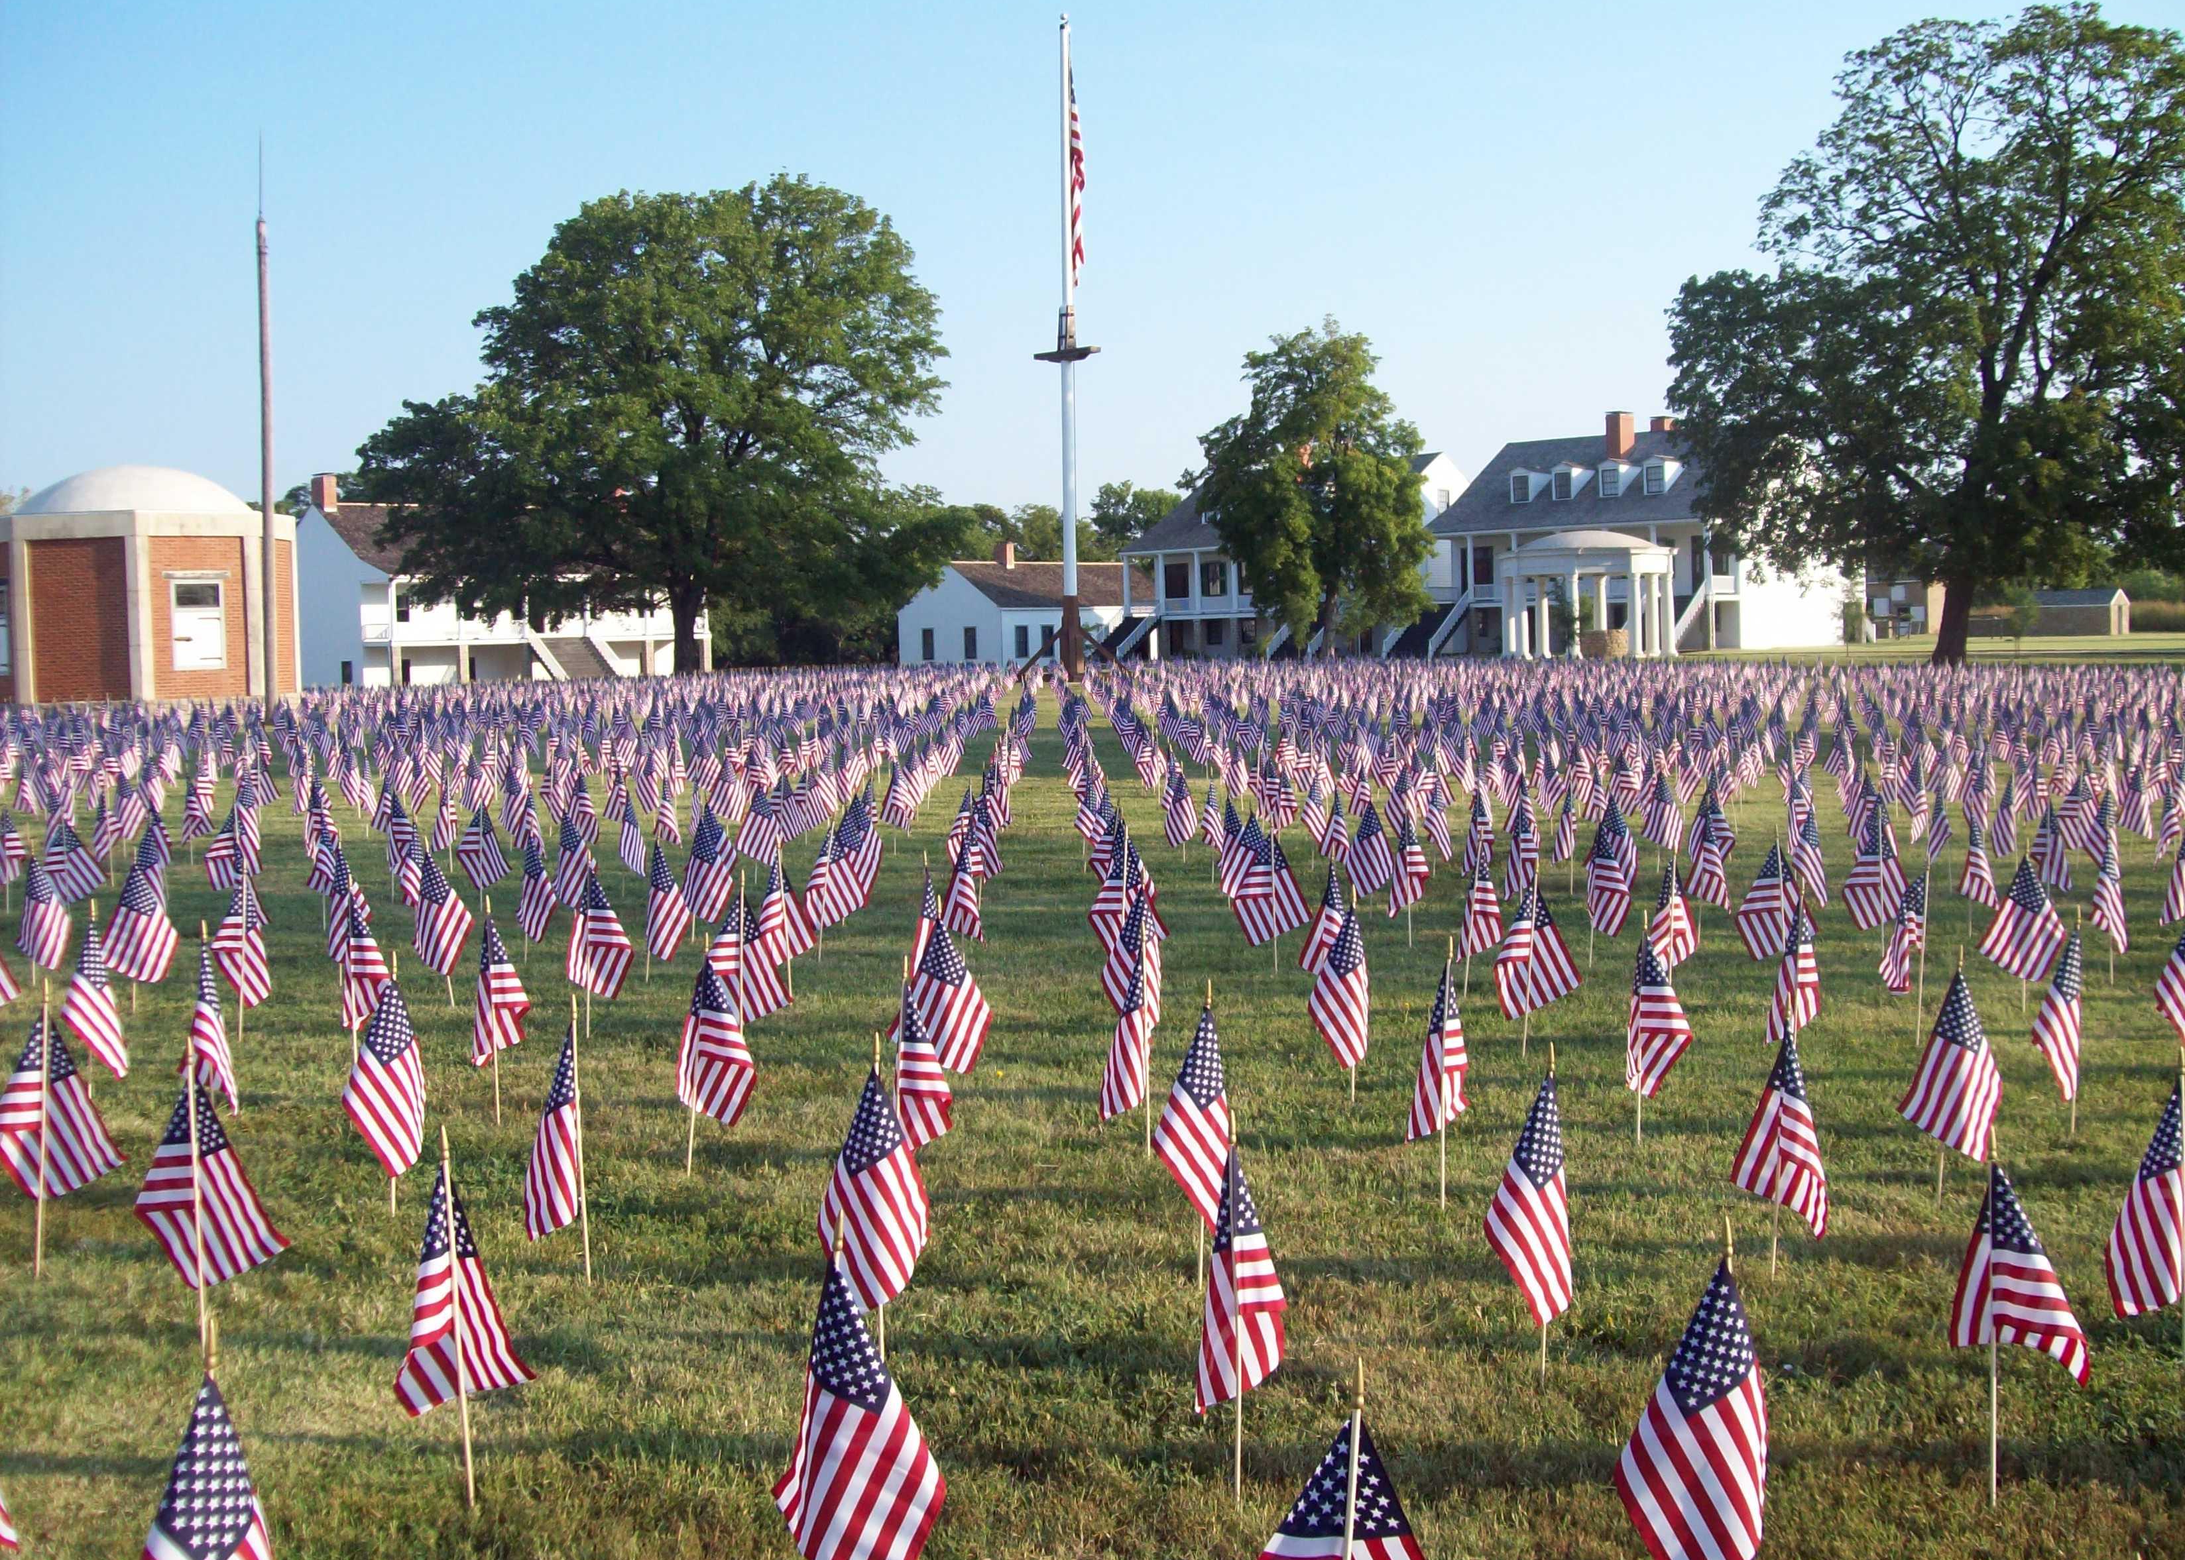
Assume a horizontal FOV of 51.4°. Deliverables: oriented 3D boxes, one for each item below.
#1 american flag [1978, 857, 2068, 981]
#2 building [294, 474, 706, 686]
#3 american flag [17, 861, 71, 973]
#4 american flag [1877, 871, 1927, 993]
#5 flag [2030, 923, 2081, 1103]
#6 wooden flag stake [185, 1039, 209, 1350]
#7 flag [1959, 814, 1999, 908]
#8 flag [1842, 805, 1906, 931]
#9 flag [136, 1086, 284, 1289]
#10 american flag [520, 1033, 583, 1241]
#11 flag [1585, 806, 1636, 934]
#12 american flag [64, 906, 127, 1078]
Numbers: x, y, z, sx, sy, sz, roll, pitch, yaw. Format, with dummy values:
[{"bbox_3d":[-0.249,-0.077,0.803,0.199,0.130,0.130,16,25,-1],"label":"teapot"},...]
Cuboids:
[{"bbox_3d":[3.640,0.545,8.900,0.348,0.495,0.140,1,4,22],"label":"american flag"},{"bbox_3d":[-29.826,-9.859,112.368,12.500,10.150,17.620,3,6,45],"label":"building"},{"bbox_3d":[-4.755,0.615,10.300,0.248,0.526,0.140,-3,4,-25],"label":"american flag"},{"bbox_3d":[2.962,0.561,8.300,0.181,0.455,0.150,1,4,20],"label":"american flag"},{"bbox_3d":[2.898,0.708,6.828,0.160,0.528,0.160,1,5,23],"label":"flag"},{"bbox_3d":[-1.878,0.884,4.766,0.012,0.690,0.012,-4,4,-11],"label":"wooden flag stake"},{"bbox_3d":[4.234,0.383,10.850,0.200,0.450,0.140,0,4,13],"label":"flag"},{"bbox_3d":[3.509,0.406,10.200,0.280,0.510,0.150,0,4,12],"label":"flag"},{"bbox_3d":[-1.865,0.857,4.806,0.315,0.425,0.140,-1,4,-11],"label":"flag"},{"bbox_3d":[-1.317,0.861,5.550,0.154,0.534,0.180,-2,4,-14],"label":"american flag"},{"bbox_3d":[2.196,0.410,9.650,0.210,0.510,0.140,0,4,8],"label":"flag"},{"bbox_3d":[-3.435,0.738,7.830,0.218,0.576,0.150,-3,4,-24],"label":"american flag"}]

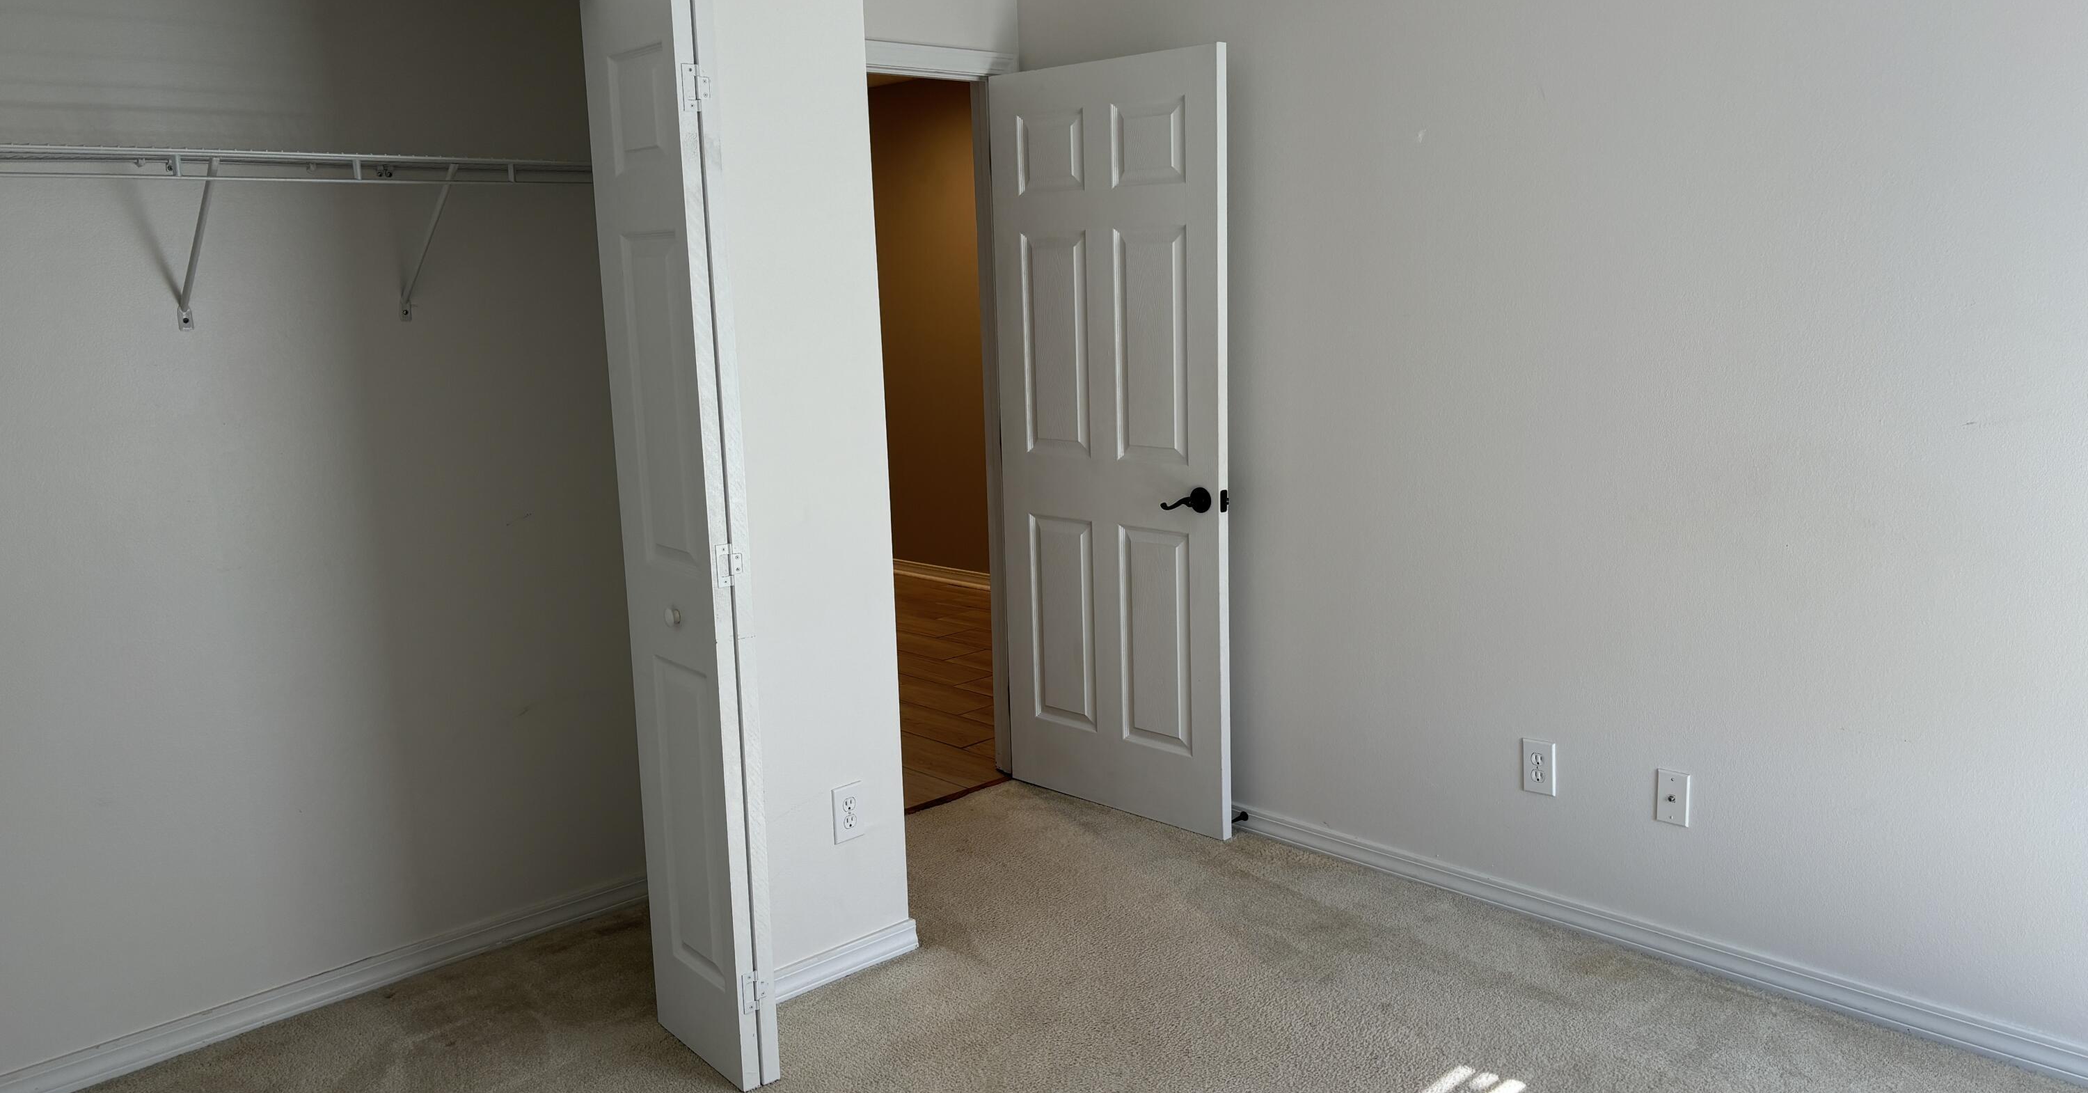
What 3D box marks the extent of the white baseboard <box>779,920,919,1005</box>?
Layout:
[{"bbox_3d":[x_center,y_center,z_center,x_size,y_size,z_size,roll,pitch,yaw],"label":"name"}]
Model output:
[{"bbox_3d":[-0.442,0.906,3.432,0.424,0.072,0.016,-11,14,-43],"label":"white baseboard"}]

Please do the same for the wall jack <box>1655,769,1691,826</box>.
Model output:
[{"bbox_3d":[1.344,0.539,3.353,0.012,0.116,0.071,-11,14,-43],"label":"wall jack"}]

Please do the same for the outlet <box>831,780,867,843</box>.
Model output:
[{"bbox_3d":[-0.423,0.578,3.407,0.080,0.124,0.008,-11,14,-43],"label":"outlet"}]

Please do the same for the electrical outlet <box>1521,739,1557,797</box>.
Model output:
[{"bbox_3d":[1.129,0.505,3.578,0.008,0.124,0.080,-11,14,-43],"label":"electrical outlet"}]

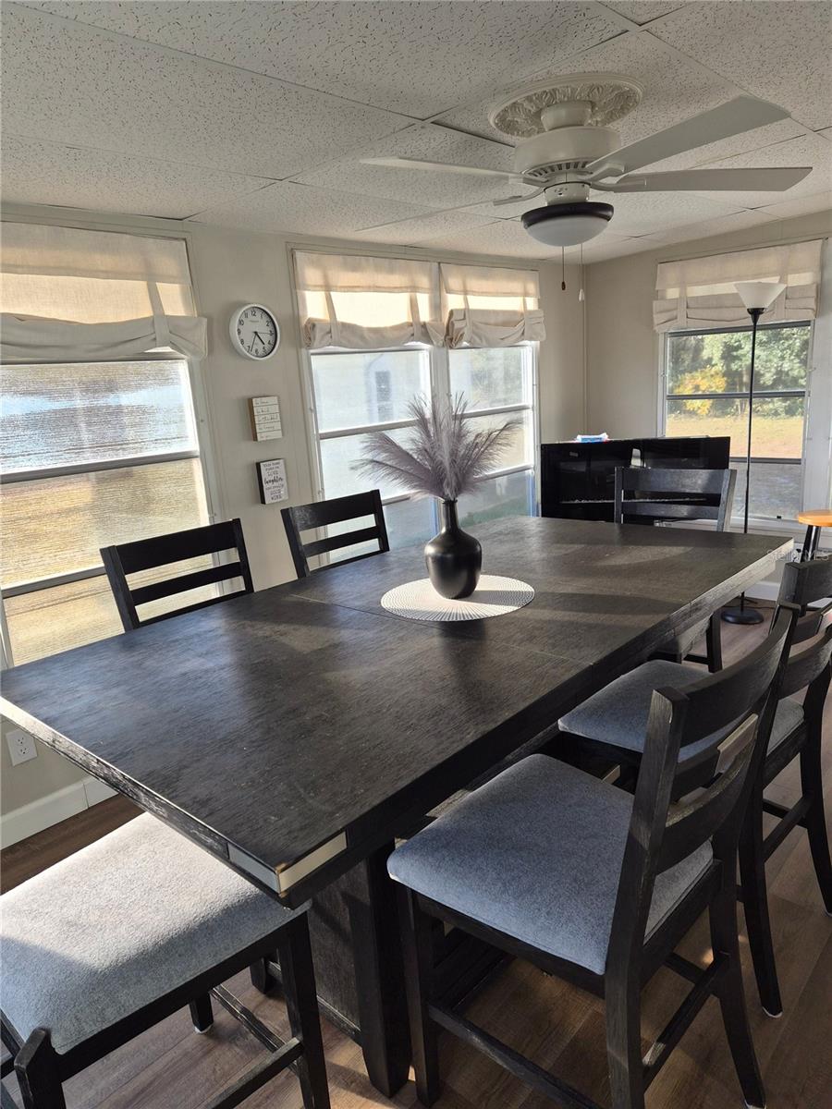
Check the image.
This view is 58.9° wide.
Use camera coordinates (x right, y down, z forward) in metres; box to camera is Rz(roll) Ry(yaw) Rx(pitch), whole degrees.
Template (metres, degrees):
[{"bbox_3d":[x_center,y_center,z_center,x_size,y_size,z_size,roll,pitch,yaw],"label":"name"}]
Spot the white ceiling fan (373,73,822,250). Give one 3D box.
[{"bbox_3d":[0.394,-0.996,1.948,1.280,0.345,1.280,8,18,42],"label":"white ceiling fan"}]

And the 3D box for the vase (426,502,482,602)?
[{"bbox_3d":[0.082,-0.017,1.918,0.150,0.254,0.150,-4,13,1],"label":"vase"}]

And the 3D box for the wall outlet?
[{"bbox_3d":[-1.361,0.664,2.551,0.012,0.120,0.080,8,18,42],"label":"wall outlet"}]

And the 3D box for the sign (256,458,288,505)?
[{"bbox_3d":[-0.621,-0.316,3.188,0.032,0.183,0.125,8,18,42],"label":"sign"}]

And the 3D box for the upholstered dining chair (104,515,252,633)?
[{"bbox_3d":[-0.514,0.476,2.236,0.570,1.060,0.480,8,18,42],"label":"upholstered dining chair"}]

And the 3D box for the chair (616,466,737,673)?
[{"bbox_3d":[0.893,0.233,2.835,0.480,1.060,0.570,7,17,38],"label":"chair"}]

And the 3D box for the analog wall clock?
[{"bbox_3d":[-0.661,-0.912,3.035,0.047,0.220,0.216,8,18,42],"label":"analog wall clock"}]

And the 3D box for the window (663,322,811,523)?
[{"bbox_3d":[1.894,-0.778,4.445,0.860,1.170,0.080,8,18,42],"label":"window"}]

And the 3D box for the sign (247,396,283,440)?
[{"bbox_3d":[-0.637,-0.577,3.128,0.030,0.175,0.133,8,18,42],"label":"sign"}]

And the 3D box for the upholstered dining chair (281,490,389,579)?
[{"bbox_3d":[-0.067,0.340,2.674,0.570,1.060,0.480,9,19,44],"label":"upholstered dining chair"}]

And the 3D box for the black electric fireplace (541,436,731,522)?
[{"bbox_3d":[1.355,-0.467,4.606,1.100,0.495,0.140,0,14,13],"label":"black electric fireplace"}]

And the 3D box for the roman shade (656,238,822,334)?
[{"bbox_3d":[1.820,-1.525,4.229,0.920,0.420,0.090,8,18,42],"label":"roman shade"}]

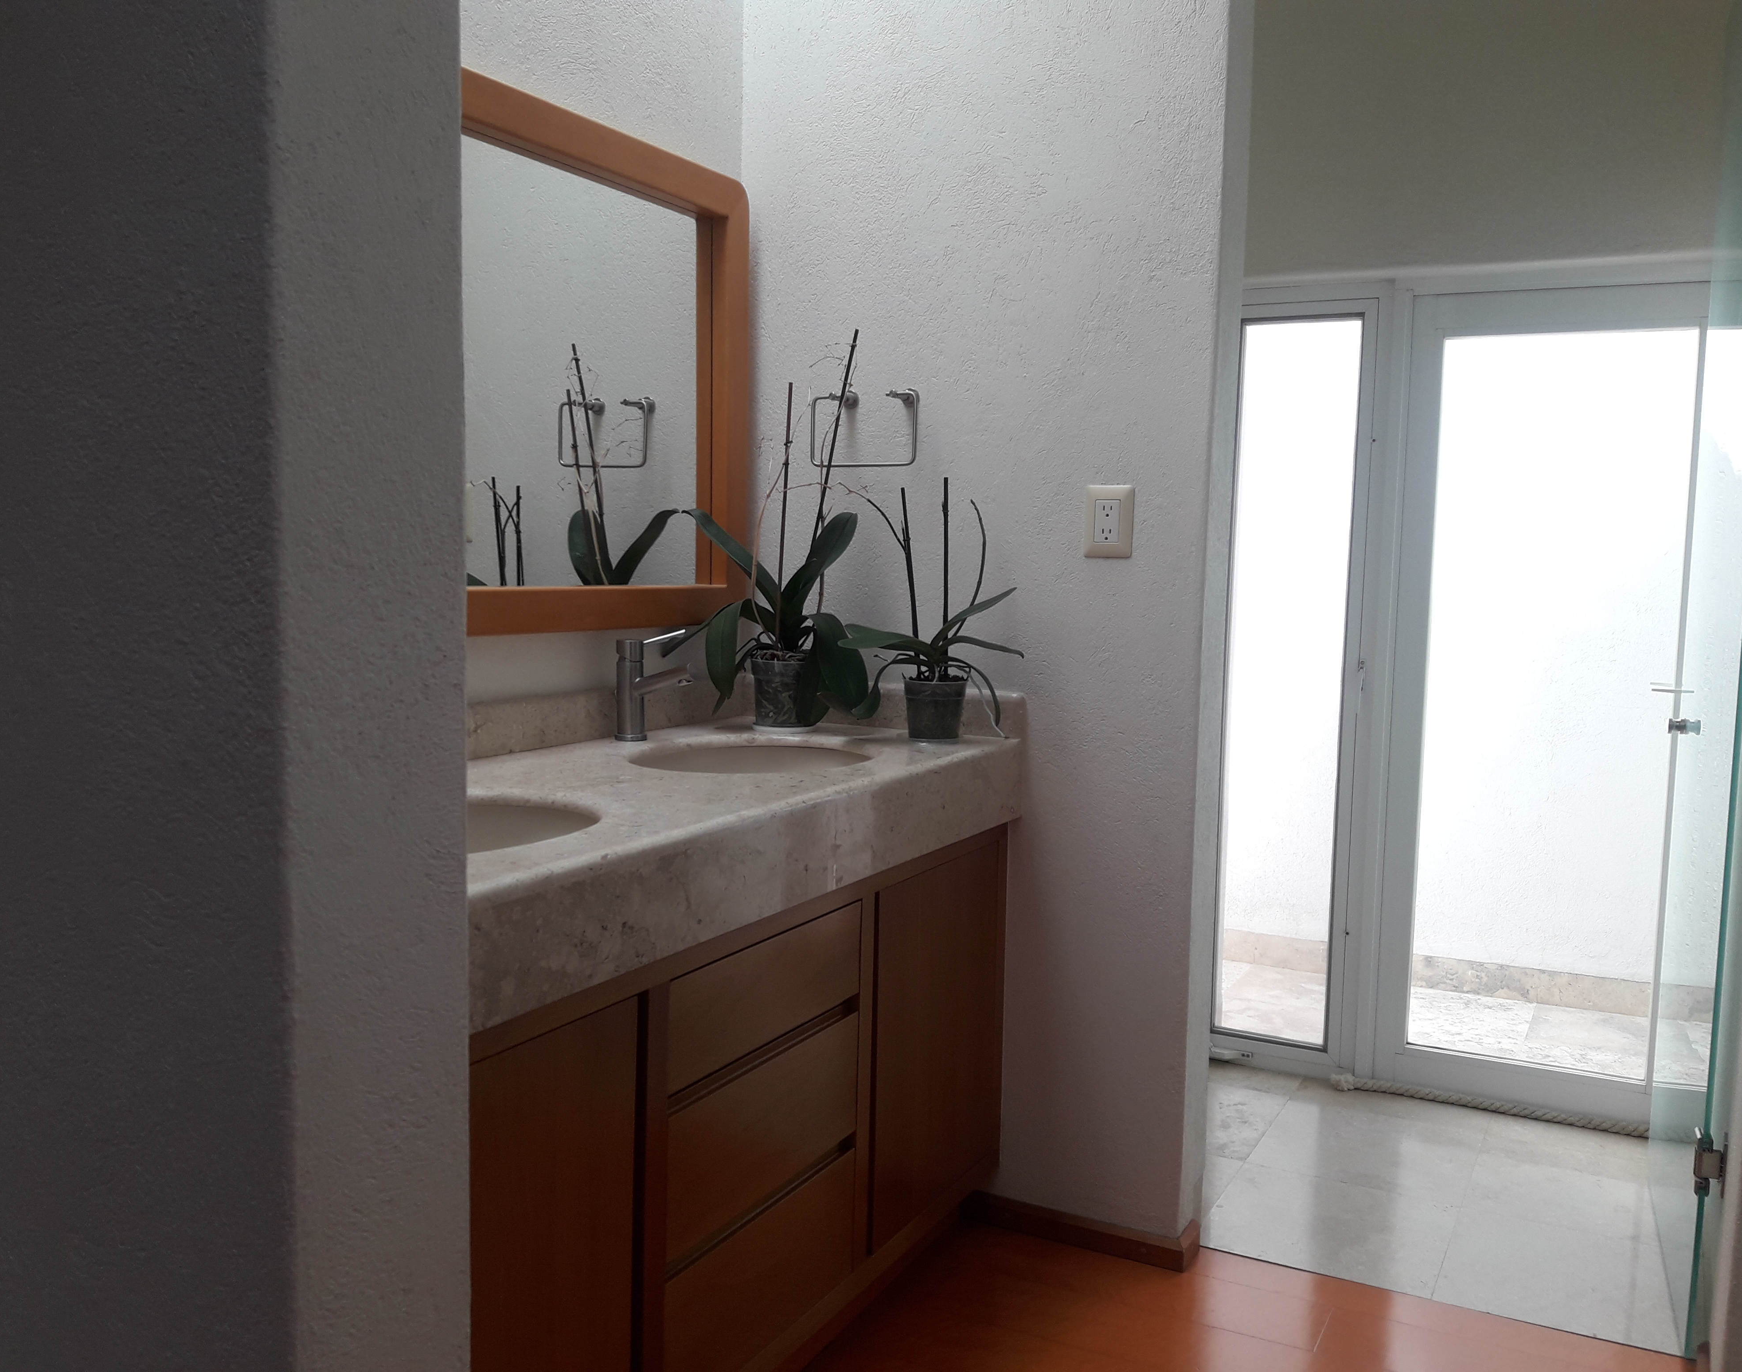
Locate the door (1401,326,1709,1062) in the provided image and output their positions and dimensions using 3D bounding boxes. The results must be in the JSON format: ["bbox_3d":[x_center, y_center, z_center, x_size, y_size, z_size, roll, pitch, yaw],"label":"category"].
[{"bbox_3d":[1.429,0.042,3.127,0.530,1.600,0.050,4,6,28],"label":"door"}]

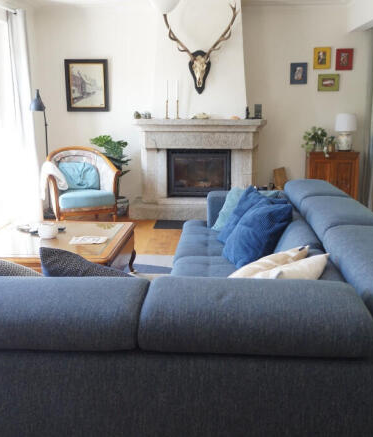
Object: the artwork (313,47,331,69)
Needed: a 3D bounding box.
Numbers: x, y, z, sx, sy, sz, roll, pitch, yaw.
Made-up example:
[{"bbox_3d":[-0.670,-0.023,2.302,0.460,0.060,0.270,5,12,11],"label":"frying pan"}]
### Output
[{"bbox_3d":[1.607,-1.892,5.811,0.203,0.250,0.020,0,14,4],"label":"artwork"}]

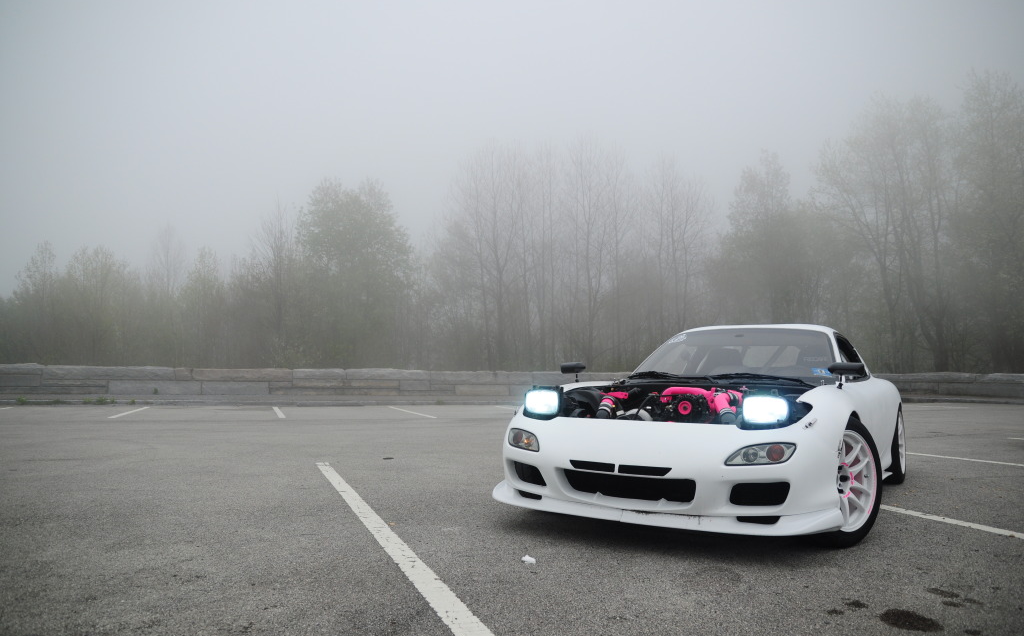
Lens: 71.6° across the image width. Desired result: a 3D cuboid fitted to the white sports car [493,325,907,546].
[{"bbox_3d":[1.623,0.637,4.984,1.790,1.200,4.290,-3,-5,33],"label":"white sports car"}]

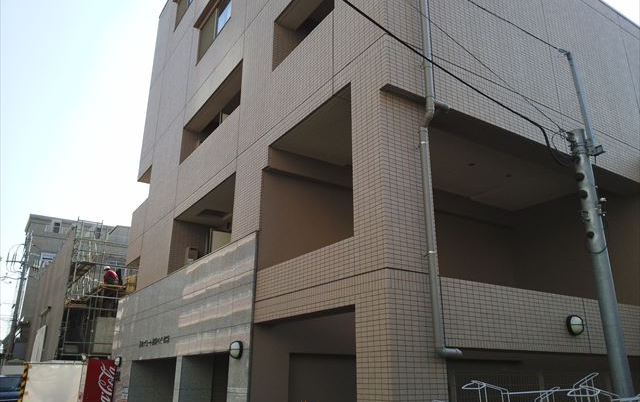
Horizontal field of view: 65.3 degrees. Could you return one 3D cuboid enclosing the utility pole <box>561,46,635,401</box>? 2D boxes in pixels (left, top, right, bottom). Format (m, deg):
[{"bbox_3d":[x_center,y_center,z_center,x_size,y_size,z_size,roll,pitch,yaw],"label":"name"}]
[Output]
[{"bbox_3d":[3.461,0.693,6.097,0.320,5.970,0.280,12,-22,-31],"label":"utility pole"}]

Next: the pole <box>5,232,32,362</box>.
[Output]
[{"bbox_3d":[-18.671,6.879,30.726,0.420,10.200,0.420,12,-22,-31],"label":"pole"}]

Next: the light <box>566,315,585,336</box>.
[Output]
[{"bbox_3d":[3.355,1.635,6.547,0.265,0.265,0.110,12,-22,-31],"label":"light"}]

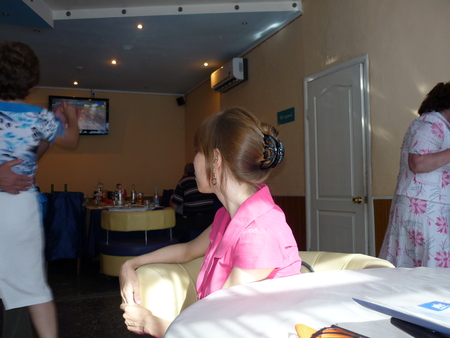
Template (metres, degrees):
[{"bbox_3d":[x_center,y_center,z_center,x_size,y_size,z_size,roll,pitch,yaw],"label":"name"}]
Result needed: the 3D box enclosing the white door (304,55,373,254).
[{"bbox_3d":[0.890,0.213,3.453,0.090,2.090,0.725,2,-4,-30],"label":"white door"}]

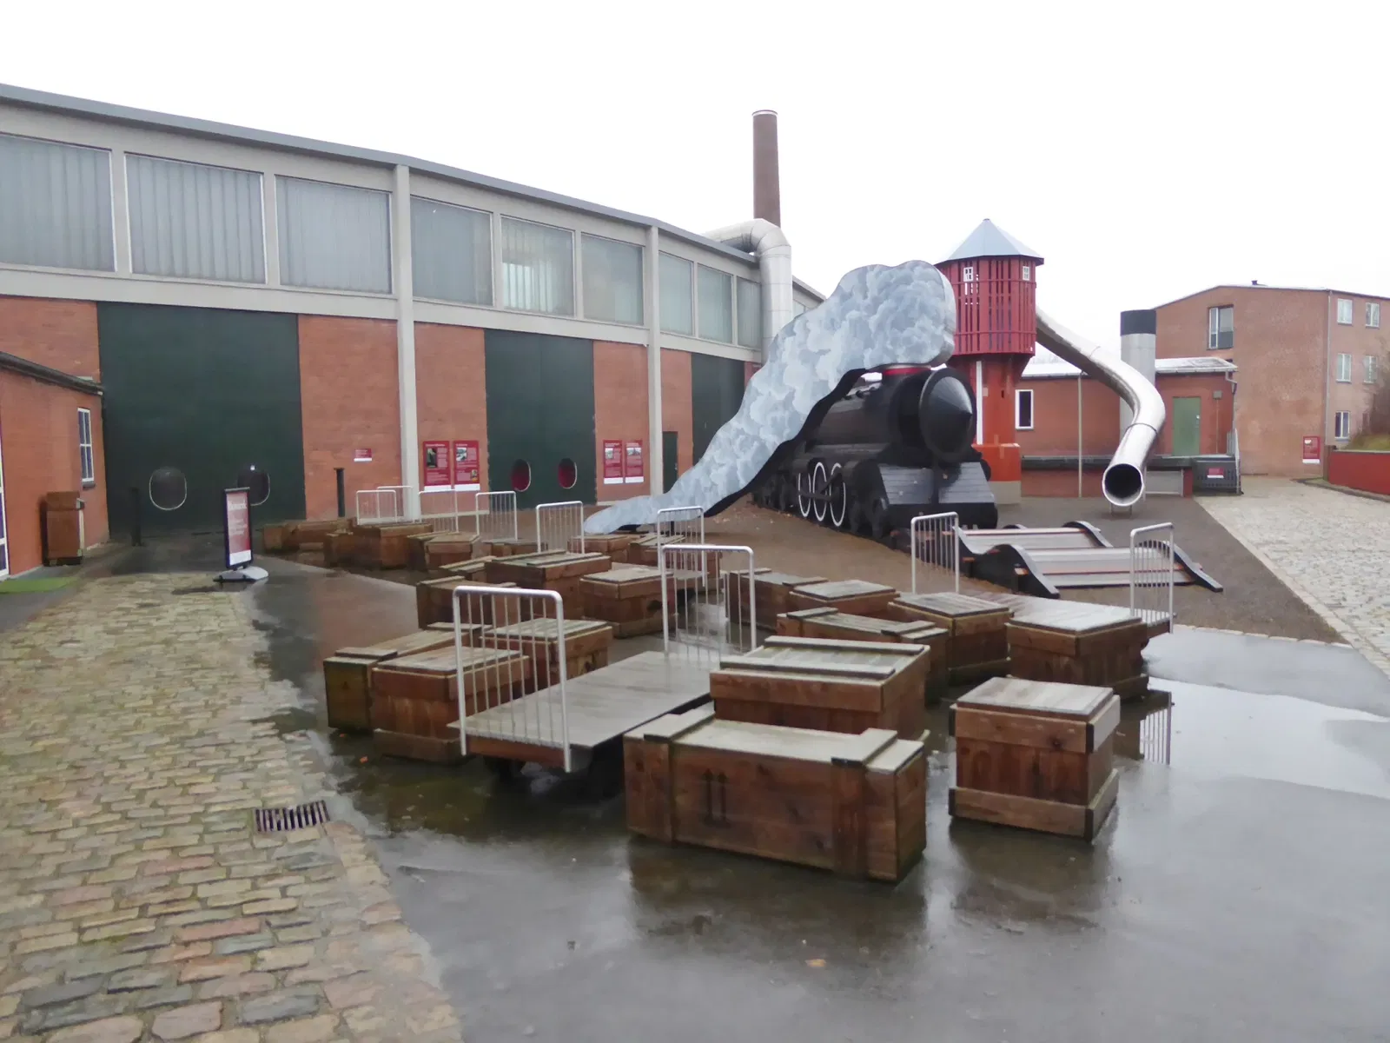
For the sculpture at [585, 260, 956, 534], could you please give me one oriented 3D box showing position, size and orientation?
[{"bbox_3d":[1.182,-2.063,18.003,6.665,4.650,0.930,0,4,22],"label":"sculpture"}]

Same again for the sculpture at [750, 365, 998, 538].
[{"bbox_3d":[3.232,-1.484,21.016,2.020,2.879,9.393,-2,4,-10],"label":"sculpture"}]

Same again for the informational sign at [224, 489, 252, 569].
[{"bbox_3d":[-6.091,0.080,13.405,0.078,1.015,0.728,-1,4,3],"label":"informational sign"}]

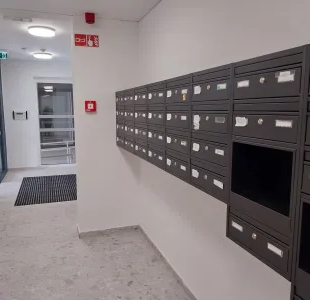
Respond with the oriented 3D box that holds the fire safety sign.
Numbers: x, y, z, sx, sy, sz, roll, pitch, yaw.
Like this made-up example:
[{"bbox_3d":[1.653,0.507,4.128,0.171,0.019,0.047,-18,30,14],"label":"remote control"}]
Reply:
[{"bbox_3d":[-0.739,-1.191,3.283,0.255,0.125,0.010,-3,8,-19],"label":"fire safety sign"}]

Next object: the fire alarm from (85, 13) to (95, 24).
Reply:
[{"bbox_3d":[-0.682,-1.390,3.178,0.097,0.083,0.097,-3,8,-19],"label":"fire alarm"}]

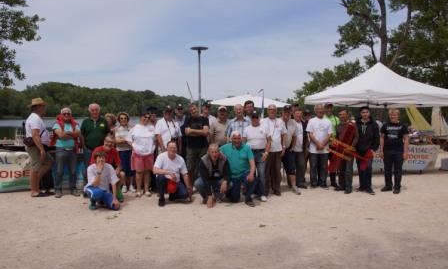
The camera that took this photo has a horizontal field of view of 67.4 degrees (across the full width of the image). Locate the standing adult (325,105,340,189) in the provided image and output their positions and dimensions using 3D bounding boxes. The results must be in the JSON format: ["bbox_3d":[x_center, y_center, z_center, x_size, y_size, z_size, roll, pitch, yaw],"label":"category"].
[{"bbox_3d":[2.248,0.214,7.129,0.520,1.800,0.380,1,4,11],"label":"standing adult"}]

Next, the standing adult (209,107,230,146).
[{"bbox_3d":[-0.110,0.274,7.375,0.510,1.784,0.360,0,3,0],"label":"standing adult"}]

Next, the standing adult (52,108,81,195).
[{"bbox_3d":[-3.062,0.349,6.542,0.540,1.724,0.380,-1,3,-11],"label":"standing adult"}]

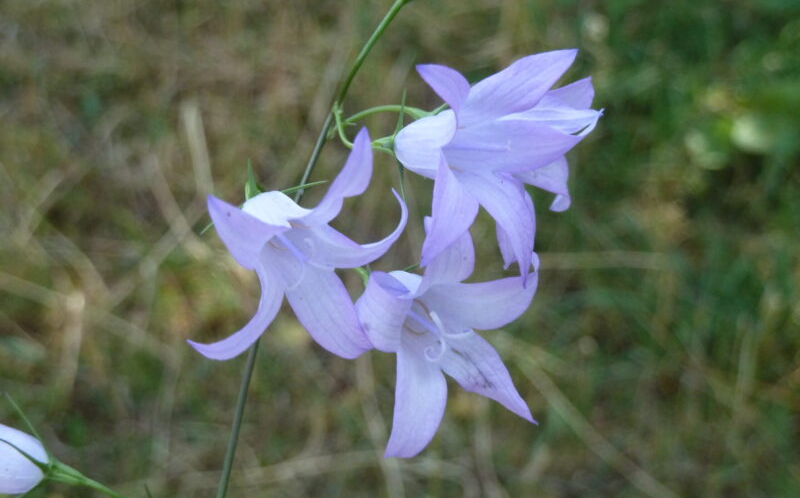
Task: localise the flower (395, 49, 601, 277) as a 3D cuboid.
[{"bbox_3d":[0.014,-0.013,0.200,0.028,0.037,0.036,6,33,40],"label":"flower"}]

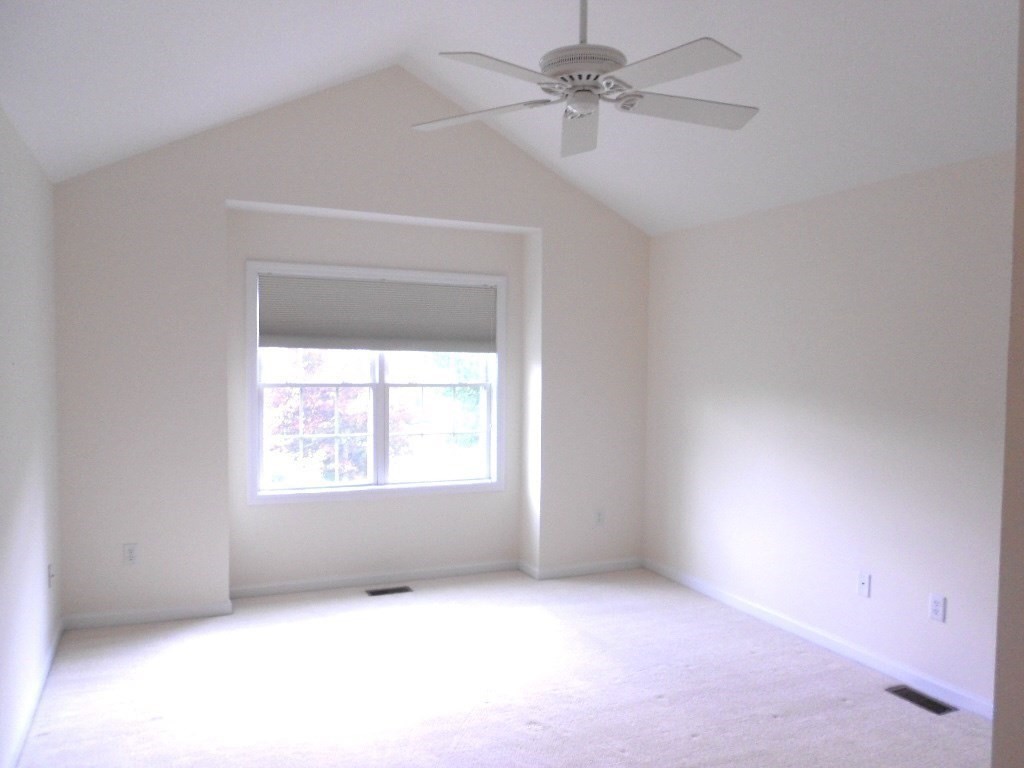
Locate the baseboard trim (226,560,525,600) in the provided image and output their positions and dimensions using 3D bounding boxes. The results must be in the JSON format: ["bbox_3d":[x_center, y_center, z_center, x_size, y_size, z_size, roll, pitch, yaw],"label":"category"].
[{"bbox_3d":[-0.850,1.307,5.148,1.993,0.075,0.022,0,2,-24],"label":"baseboard trim"}]

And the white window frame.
[{"bbox_3d":[-0.846,0.001,5.121,1.739,1.514,0.101,0,2,-24],"label":"white window frame"}]

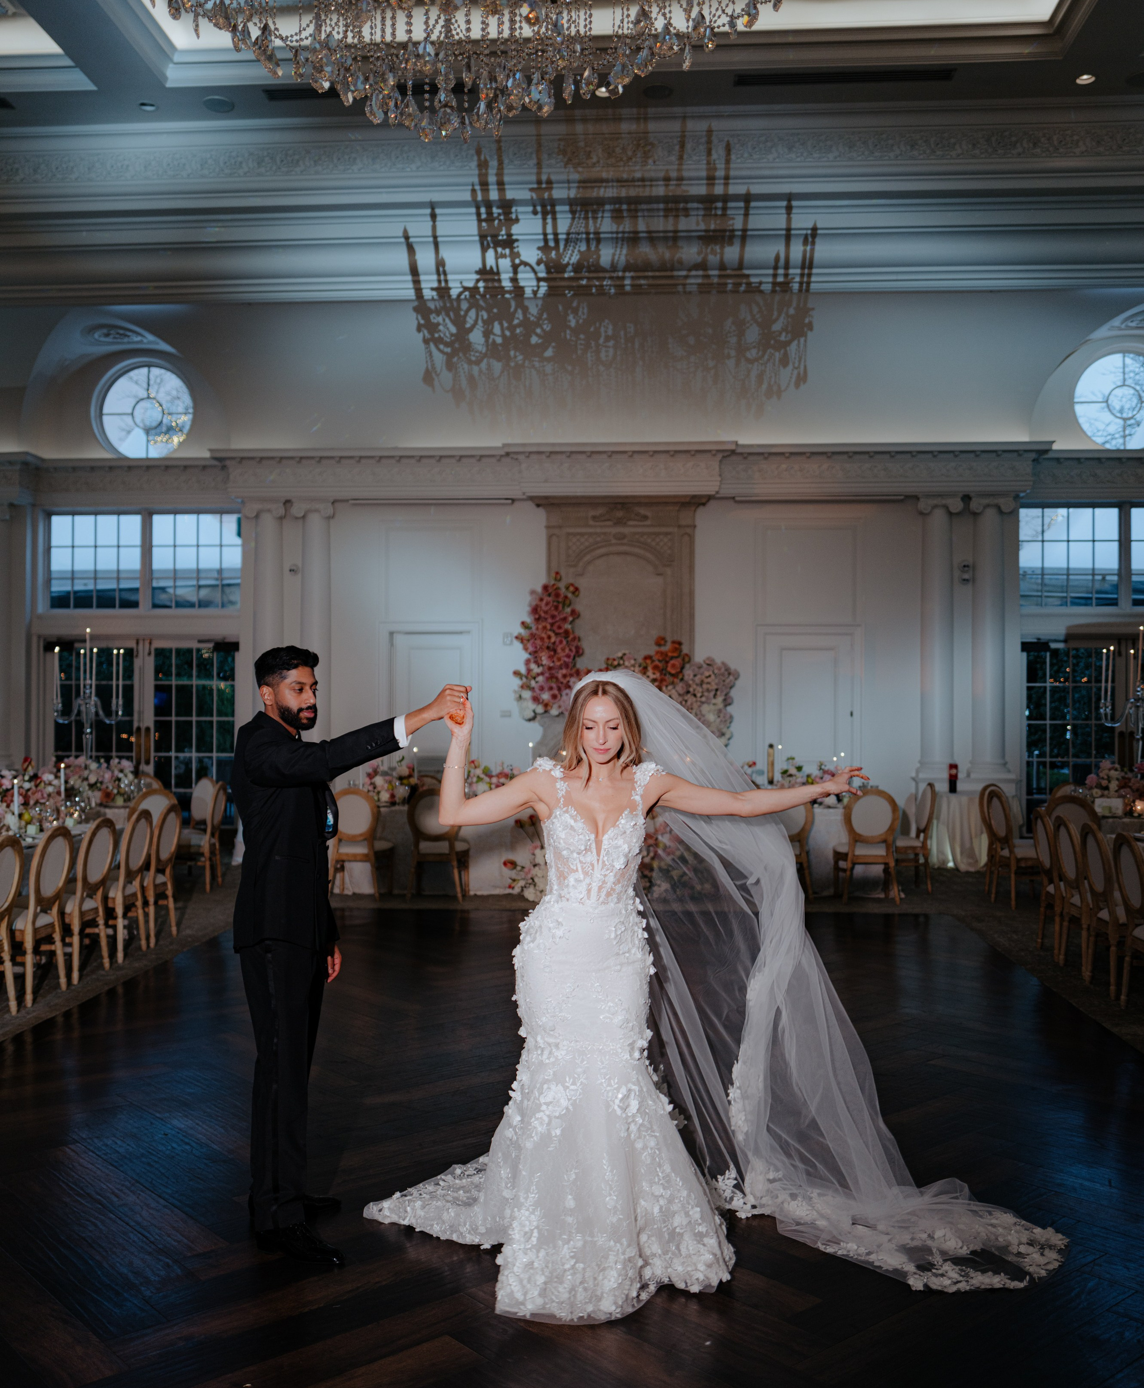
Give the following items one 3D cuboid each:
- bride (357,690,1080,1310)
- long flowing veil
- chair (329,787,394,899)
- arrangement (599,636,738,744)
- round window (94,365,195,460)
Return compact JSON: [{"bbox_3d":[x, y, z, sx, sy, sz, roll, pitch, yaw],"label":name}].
[{"bbox_3d":[0.425,0.794,4.073,2.150,1.700,1.150,0,-1,0],"label":"bride"},{"bbox_3d":[0.740,0.801,4.070,1.460,1.730,0.800,0,-1,0],"label":"long flowing veil"},{"bbox_3d":[-1.832,1.276,11.616,0.490,0.950,0.540,0,-1,5],"label":"chair"},{"bbox_3d":[1.220,-0.040,16.300,1.700,1.300,0.550,0,-1,4],"label":"arrangement"},{"bbox_3d":[-5.819,-3.844,18.300,1.330,1.330,0.150,0,-1,5],"label":"round window"}]

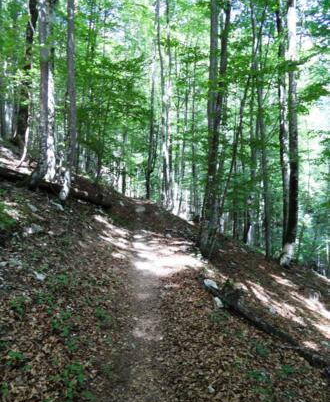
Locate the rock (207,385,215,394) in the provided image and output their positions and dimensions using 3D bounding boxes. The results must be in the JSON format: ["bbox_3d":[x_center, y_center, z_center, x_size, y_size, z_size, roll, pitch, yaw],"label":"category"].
[{"bbox_3d":[0.360,1.493,2.416,0.058,0.045,0.055,1,1,9],"label":"rock"}]

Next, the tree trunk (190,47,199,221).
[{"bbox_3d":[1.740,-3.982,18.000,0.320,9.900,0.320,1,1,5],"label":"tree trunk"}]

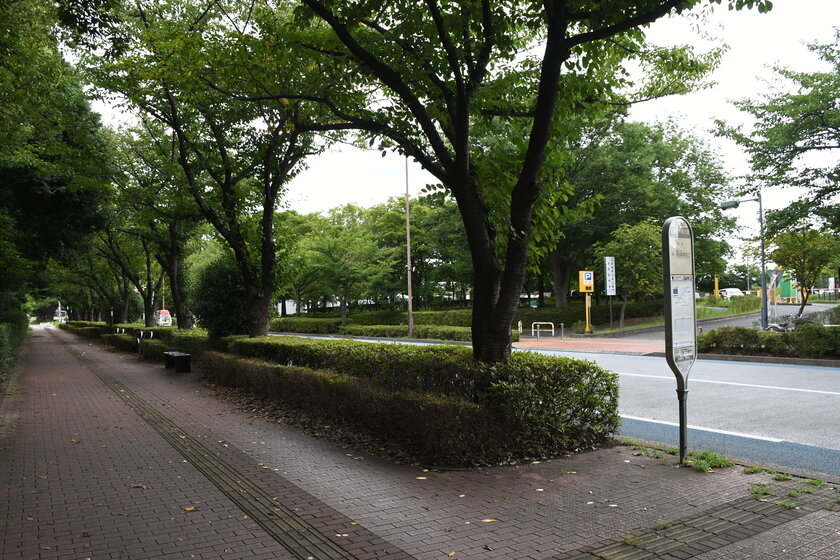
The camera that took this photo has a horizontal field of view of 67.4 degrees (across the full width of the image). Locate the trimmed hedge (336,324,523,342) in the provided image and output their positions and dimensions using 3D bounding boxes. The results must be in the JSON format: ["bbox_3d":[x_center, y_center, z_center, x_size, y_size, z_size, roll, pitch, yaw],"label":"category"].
[{"bbox_3d":[-0.689,2.921,35.143,1.300,0.570,17.500,0,-3,-32],"label":"trimmed hedge"}]

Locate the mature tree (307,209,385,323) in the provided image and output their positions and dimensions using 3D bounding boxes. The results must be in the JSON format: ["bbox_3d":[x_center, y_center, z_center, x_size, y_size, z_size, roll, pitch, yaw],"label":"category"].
[{"bbox_3d":[-5.239,-0.633,44.300,5.600,8.800,5.600,-1,-3,0],"label":"mature tree"}]

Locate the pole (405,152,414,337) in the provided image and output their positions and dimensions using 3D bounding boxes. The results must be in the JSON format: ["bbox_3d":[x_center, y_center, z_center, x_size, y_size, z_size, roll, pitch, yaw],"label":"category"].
[{"bbox_3d":[-0.565,-1.949,34.324,0.240,10.200,0.240,0,-3,-32],"label":"pole"}]

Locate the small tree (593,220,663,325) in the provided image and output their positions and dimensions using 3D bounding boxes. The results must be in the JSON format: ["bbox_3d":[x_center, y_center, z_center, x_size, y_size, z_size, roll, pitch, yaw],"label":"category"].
[{"bbox_3d":[13.569,-0.423,41.000,4.700,7.100,4.700,0,-3,-32],"label":"small tree"}]

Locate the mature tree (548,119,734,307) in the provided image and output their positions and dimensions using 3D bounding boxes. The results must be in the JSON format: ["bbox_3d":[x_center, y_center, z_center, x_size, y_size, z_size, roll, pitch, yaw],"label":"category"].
[{"bbox_3d":[15.832,-4.761,46.500,12.000,13.800,12.500,0,-3,-32],"label":"mature tree"}]

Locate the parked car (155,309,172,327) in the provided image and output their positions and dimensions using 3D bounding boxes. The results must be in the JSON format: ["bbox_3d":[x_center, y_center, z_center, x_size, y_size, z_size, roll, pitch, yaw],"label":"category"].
[{"bbox_3d":[-34.567,5.167,85.000,1.750,2.100,4.600,0,-3,-32],"label":"parked car"}]

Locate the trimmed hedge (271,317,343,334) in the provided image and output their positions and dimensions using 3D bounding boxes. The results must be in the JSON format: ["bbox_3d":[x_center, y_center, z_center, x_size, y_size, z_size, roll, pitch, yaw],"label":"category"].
[{"bbox_3d":[-9.130,3.639,49.422,1.300,0.920,14.000,0,-3,-32],"label":"trimmed hedge"}]

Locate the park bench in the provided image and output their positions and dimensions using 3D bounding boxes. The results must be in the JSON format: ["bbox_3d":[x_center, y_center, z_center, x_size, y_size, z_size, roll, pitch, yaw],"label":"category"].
[{"bbox_3d":[-6.747,2.307,17.632,0.450,0.440,1.850,0,-3,-32],"label":"park bench"}]

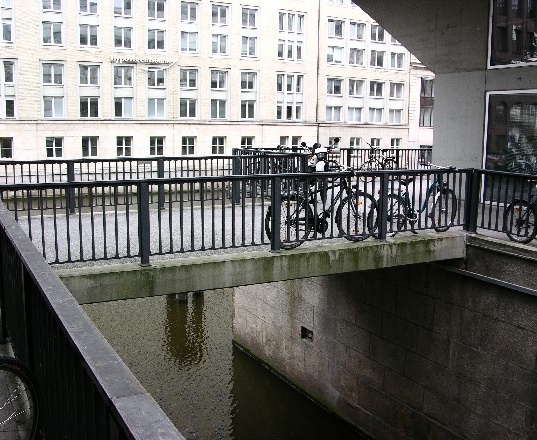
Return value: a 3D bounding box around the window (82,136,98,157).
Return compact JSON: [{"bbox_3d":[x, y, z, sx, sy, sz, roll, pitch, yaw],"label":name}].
[{"bbox_3d":[-16.392,-6.719,54.617,1.530,1.870,0.200,-4,10,-28],"label":"window"}]

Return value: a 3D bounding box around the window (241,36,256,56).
[{"bbox_3d":[-1.872,-16.239,55.539,1.480,1.800,0.200,-4,10,-24],"label":"window"}]

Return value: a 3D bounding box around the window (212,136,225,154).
[{"bbox_3d":[-4.584,-6.799,54.324,1.380,1.690,0.200,-4,10,-28],"label":"window"}]

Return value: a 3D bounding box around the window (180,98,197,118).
[{"bbox_3d":[-7.639,-10.654,56.909,1.760,1.910,0.250,-4,9,-26],"label":"window"}]

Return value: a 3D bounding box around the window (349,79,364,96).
[{"bbox_3d":[10.062,-15.099,67.851,2.050,1.900,0.200,-4,10,-28],"label":"window"}]

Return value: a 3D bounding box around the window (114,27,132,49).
[{"bbox_3d":[-12.475,-15.594,50.704,1.560,1.820,0.200,-4,10,-24],"label":"window"}]

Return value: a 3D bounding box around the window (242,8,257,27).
[{"bbox_3d":[-1.828,-19.856,58.530,1.760,1.910,0.250,-4,9,-26],"label":"window"}]

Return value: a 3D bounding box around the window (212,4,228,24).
[{"bbox_3d":[-4.357,-18.185,52.570,1.540,1.760,0.200,-4,10,-28],"label":"window"}]

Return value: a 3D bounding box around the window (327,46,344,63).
[{"bbox_3d":[6.593,-16.449,59.086,1.920,1.650,0.200,-4,10,-27],"label":"window"}]

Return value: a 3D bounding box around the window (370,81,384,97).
[{"bbox_3d":[12.224,-14.627,66.616,2.030,1.860,0.250,-4,9,-26],"label":"window"}]

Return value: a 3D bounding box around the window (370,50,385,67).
[{"bbox_3d":[11.315,-16.764,61.598,1.920,1.630,0.200,-4,10,-24],"label":"window"}]

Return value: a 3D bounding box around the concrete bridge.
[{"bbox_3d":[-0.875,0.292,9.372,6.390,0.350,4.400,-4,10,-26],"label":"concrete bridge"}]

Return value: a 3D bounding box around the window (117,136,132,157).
[{"bbox_3d":[-12.175,-6.188,50.048,1.310,1.720,0.200,-4,10,-28],"label":"window"}]

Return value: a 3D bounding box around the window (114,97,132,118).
[{"bbox_3d":[-12.115,-9.359,49.545,1.610,1.780,0.200,-4,10,-28],"label":"window"}]

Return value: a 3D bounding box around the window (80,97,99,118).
[{"bbox_3d":[-16.302,-10.261,54.102,1.800,1.970,0.200,-4,10,-28],"label":"window"}]

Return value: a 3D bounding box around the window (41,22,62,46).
[{"bbox_3d":[-18.810,-16.255,51.830,1.800,2.100,0.200,-4,10,-28],"label":"window"}]

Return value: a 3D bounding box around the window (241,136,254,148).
[{"bbox_3d":[-2.082,-7.565,60.257,1.530,1.860,0.250,-4,9,-26],"label":"window"}]

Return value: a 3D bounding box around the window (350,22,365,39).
[{"bbox_3d":[8.942,-19.114,59.923,1.920,1.760,0.200,-4,10,-27],"label":"window"}]

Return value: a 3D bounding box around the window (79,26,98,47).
[{"bbox_3d":[-15.709,-16.082,51.927,1.760,2.010,0.250,-4,9,-26],"label":"window"}]

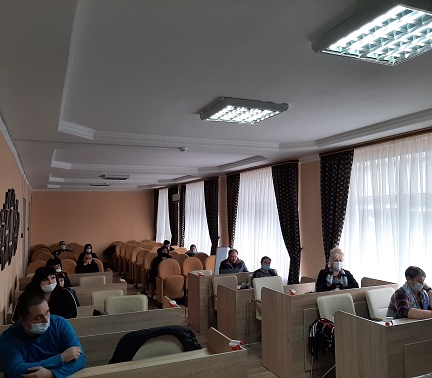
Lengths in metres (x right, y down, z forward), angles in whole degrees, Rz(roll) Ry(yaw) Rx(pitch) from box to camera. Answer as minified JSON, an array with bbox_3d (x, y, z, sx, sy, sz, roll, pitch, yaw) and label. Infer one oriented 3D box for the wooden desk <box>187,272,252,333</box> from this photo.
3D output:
[{"bbox_3d":[0.206,1.837,6.393,1.240,0.875,0.520,1,-4,-24],"label":"wooden desk"}]

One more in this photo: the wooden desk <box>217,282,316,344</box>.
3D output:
[{"bbox_3d":[0.832,1.822,5.506,1.560,0.880,0.500,2,-4,-24],"label":"wooden desk"}]

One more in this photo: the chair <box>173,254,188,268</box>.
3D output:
[{"bbox_3d":[-0.821,2.004,8.815,0.560,0.940,0.550,0,-4,-24],"label":"chair"}]

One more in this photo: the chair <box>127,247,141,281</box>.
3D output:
[{"bbox_3d":[-2.175,2.114,10.439,0.530,0.970,0.470,2,-4,-24],"label":"chair"}]

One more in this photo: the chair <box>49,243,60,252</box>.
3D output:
[{"bbox_3d":[-4.770,2.187,11.570,0.530,0.970,0.470,2,-4,-24],"label":"chair"}]

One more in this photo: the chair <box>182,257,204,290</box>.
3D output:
[{"bbox_3d":[-0.404,1.933,8.067,0.550,0.910,0.550,1,-4,-24],"label":"chair"}]

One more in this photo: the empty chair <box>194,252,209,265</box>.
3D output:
[{"bbox_3d":[-0.319,2.008,9.042,0.560,0.940,0.550,0,-4,-24],"label":"empty chair"}]

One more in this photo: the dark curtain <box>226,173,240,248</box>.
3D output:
[{"bbox_3d":[0.437,0.991,8.655,0.170,2.750,0.620,0,-4,-24],"label":"dark curtain"}]

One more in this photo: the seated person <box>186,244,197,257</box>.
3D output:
[{"bbox_3d":[-0.501,1.930,9.378,0.500,1.140,0.700,0,-4,-24],"label":"seated person"}]

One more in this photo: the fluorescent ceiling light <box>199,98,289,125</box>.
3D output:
[{"bbox_3d":[0.272,-0.769,3.759,0.635,0.085,0.610,2,-4,-24],"label":"fluorescent ceiling light"}]

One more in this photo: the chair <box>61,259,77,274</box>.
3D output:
[{"bbox_3d":[-3.265,2.015,8.272,0.560,0.940,0.550,0,-4,-24],"label":"chair"}]

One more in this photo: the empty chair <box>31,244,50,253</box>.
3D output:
[{"bbox_3d":[-5.597,2.253,12.160,0.550,0.910,0.550,1,-4,-24],"label":"empty chair"}]

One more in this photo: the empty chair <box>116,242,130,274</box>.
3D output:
[{"bbox_3d":[-2.888,2.236,12.231,0.560,0.940,0.550,0,-4,-24],"label":"empty chair"}]

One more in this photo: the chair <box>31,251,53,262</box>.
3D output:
[{"bbox_3d":[-4.310,2.060,9.346,0.550,0.910,0.550,1,-4,-24],"label":"chair"}]

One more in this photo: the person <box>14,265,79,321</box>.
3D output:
[{"bbox_3d":[-1.577,1.343,3.505,0.580,1.200,0.750,2,-4,-24],"label":"person"}]

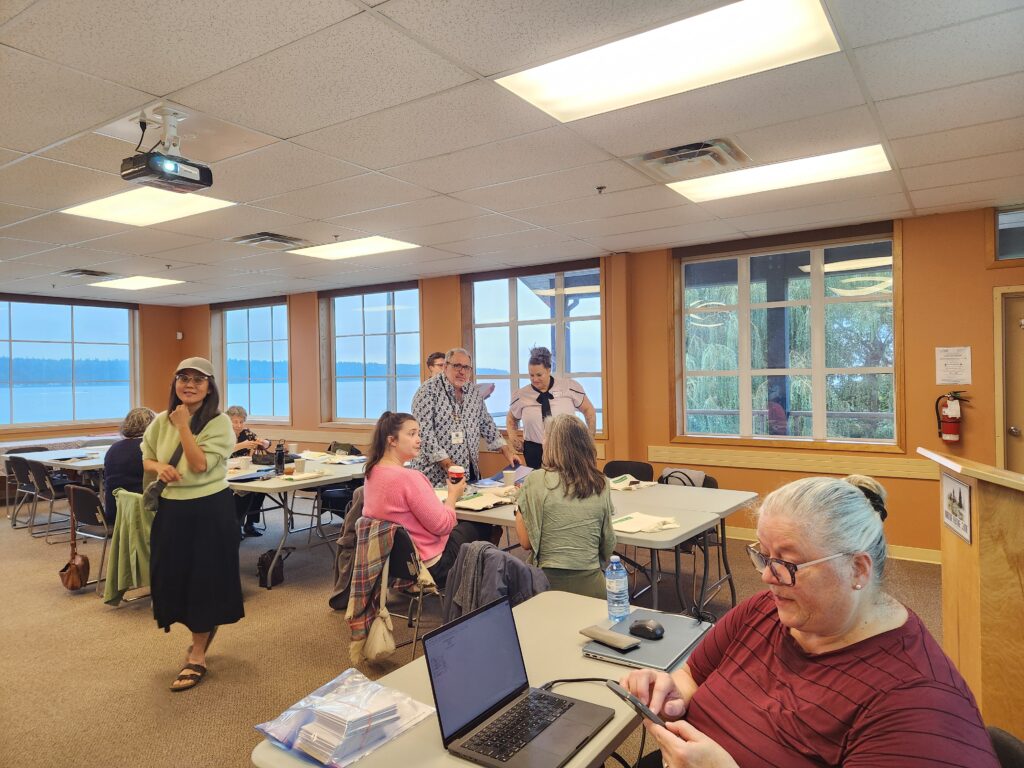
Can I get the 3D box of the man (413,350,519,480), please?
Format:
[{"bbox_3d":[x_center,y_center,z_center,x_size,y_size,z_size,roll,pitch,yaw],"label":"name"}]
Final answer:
[{"bbox_3d":[-0.326,0.578,4.758,0.660,1.700,0.500,-1,1,-25],"label":"man"}]

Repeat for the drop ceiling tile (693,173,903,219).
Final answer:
[{"bbox_3d":[1.931,-1.264,4.624,1.210,0.020,0.610,0,1,34],"label":"drop ceiling tile"}]

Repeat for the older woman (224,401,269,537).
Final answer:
[{"bbox_3d":[-2.546,0.811,6.456,0.680,1.200,0.500,0,1,42],"label":"older woman"}]

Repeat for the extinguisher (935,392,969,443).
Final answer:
[{"bbox_3d":[3.246,0.245,5.012,0.208,0.380,0.150,0,1,34],"label":"extinguisher"}]

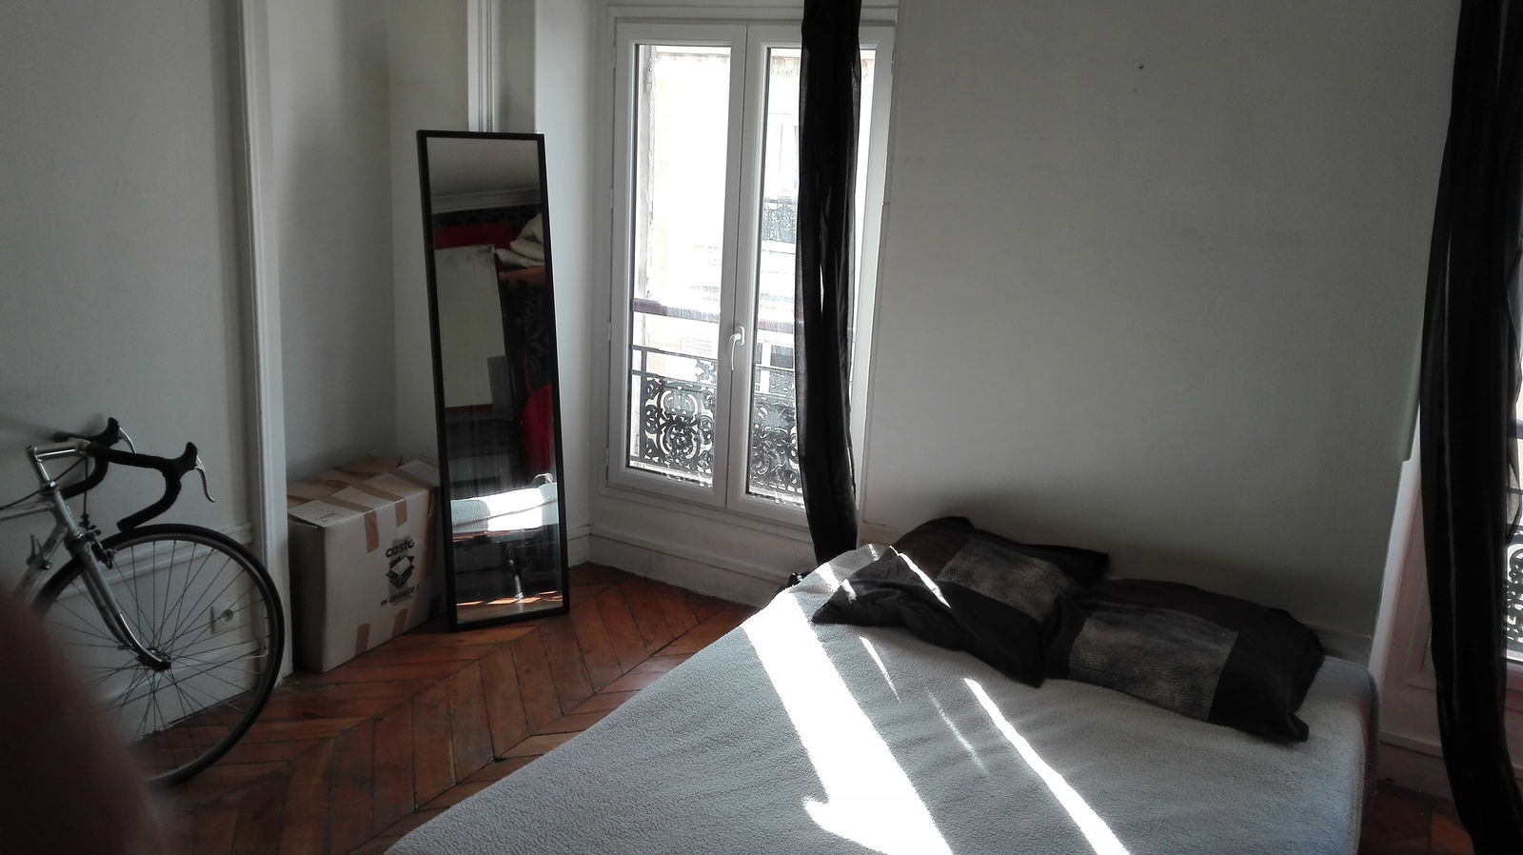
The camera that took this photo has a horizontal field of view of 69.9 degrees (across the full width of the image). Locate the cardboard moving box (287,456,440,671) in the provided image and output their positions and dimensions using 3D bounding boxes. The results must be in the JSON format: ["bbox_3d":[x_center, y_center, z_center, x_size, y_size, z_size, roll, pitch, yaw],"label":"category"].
[{"bbox_3d":[-1.384,0.425,3.635,0.458,0.473,0.647,9,14,24],"label":"cardboard moving box"}]

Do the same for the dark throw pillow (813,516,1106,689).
[{"bbox_3d":[0.537,0.409,2.855,0.618,0.159,0.531,10,25,27],"label":"dark throw pillow"}]

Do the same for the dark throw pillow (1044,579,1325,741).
[{"bbox_3d":[1.023,0.509,2.628,0.608,0.150,0.511,10,18,27],"label":"dark throw pillow"}]

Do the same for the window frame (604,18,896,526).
[{"bbox_3d":[-0.089,-0.525,3.800,1.081,1.708,0.077,10,15,27],"label":"window frame"}]

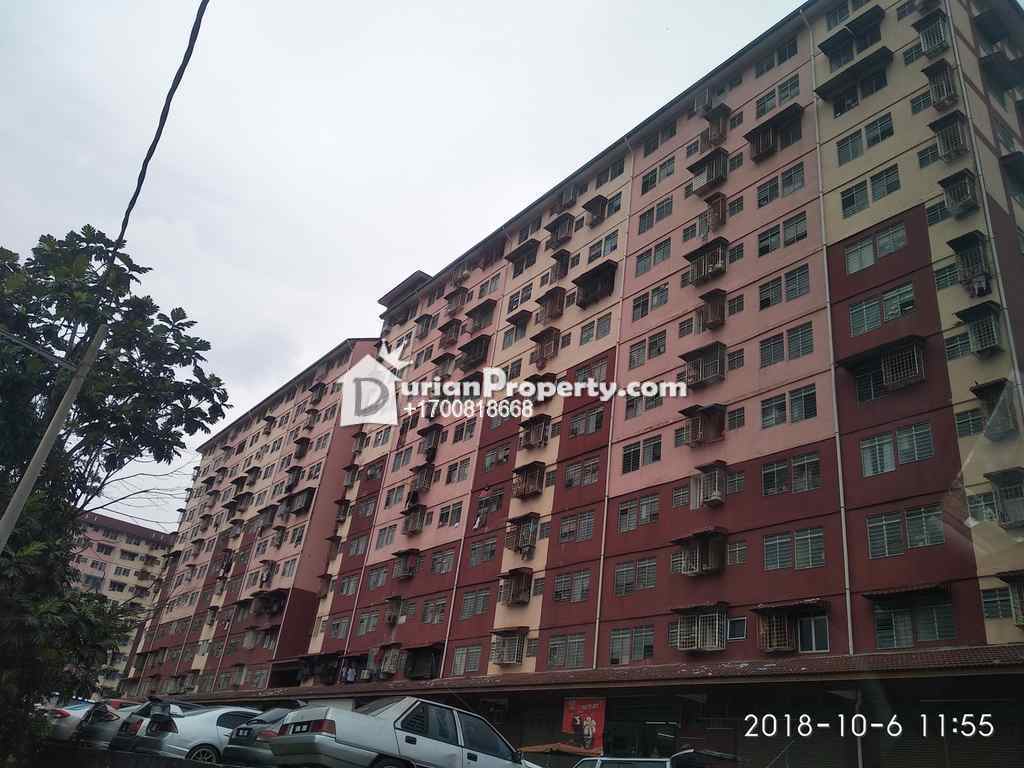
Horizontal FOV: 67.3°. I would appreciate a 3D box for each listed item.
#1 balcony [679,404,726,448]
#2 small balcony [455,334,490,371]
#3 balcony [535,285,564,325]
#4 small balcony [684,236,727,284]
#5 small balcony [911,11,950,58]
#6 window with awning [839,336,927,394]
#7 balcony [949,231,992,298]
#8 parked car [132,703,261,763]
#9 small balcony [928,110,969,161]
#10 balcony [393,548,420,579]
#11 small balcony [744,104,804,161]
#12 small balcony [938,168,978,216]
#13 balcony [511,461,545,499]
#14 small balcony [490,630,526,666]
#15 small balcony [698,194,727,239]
[{"bbox_3d":[7.949,1.698,32.068,0.680,1.600,2.030,26,-33,-30],"label":"balcony"},{"bbox_3d":[-2.627,-2.066,51.816,0.835,1.833,2.495,26,-32,-29],"label":"small balcony"},{"bbox_3d":[2.172,-4.500,45.552,0.630,1.760,2.062,25,-32,-29],"label":"balcony"},{"bbox_3d":[8.919,-5.571,35.600,0.600,1.678,2.255,25,-32,-29],"label":"small balcony"},{"bbox_3d":[16.034,-13.405,29.457,0.680,1.500,0.950,25,-32,-29],"label":"small balcony"},{"bbox_3d":[12.469,-0.585,25.969,0.750,1.623,2.832,25,-32,-29],"label":"window with awning"},{"bbox_3d":[14.542,-3.804,24.417,0.750,1.950,0.900,25,-32,-29],"label":"balcony"},{"bbox_3d":[-5.542,7.742,16.485,4.550,1.420,1.730,30,-34,-34],"label":"parked car"},{"bbox_3d":[15.593,-8.821,27.371,0.620,1.650,1.100,25,-32,-29],"label":"small balcony"},{"bbox_3d":[-6.771,11.277,47.886,0.600,1.760,2.558,25,-32,-29],"label":"balcony"},{"bbox_3d":[12.186,-11.700,35.788,0.680,1.600,2.850,26,-33,-30],"label":"small balcony"},{"bbox_3d":[14.957,-6.409,25.766,0.720,1.250,0.920,25,-32,-29],"label":"small balcony"},{"bbox_3d":[0.819,5.000,39.874,0.656,1.417,1.947,25,-32,-29],"label":"balcony"},{"bbox_3d":[-0.220,12.345,35.994,0.579,1.452,2.157,25,-32,-29],"label":"small balcony"},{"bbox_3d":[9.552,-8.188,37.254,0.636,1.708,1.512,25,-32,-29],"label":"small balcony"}]

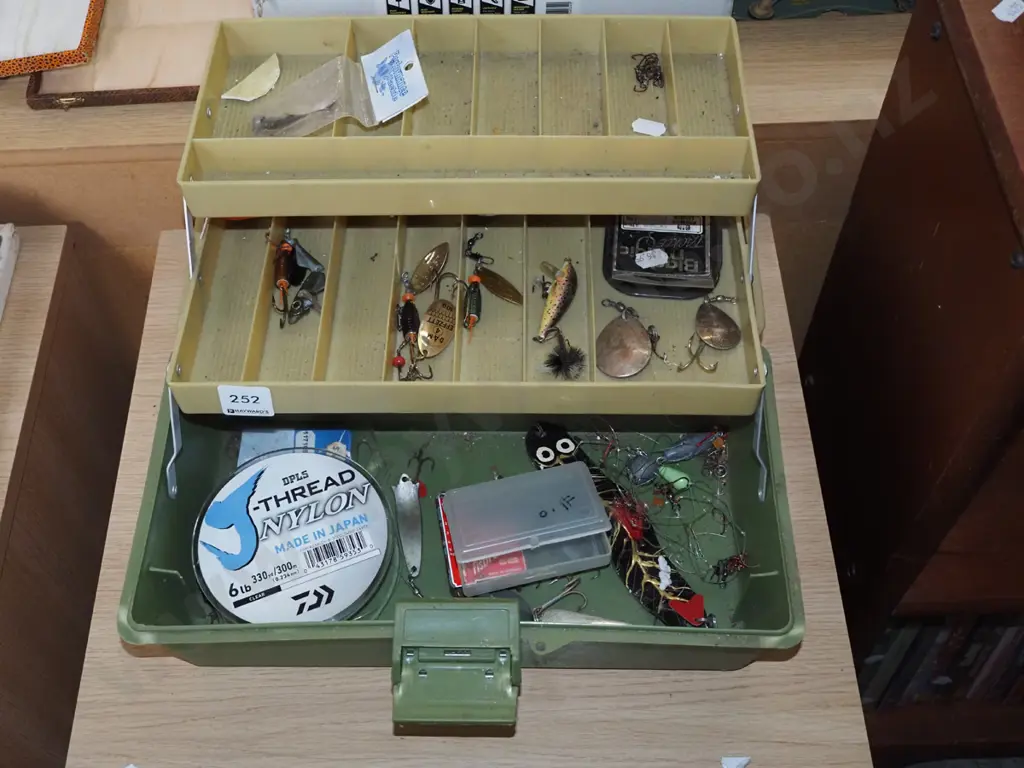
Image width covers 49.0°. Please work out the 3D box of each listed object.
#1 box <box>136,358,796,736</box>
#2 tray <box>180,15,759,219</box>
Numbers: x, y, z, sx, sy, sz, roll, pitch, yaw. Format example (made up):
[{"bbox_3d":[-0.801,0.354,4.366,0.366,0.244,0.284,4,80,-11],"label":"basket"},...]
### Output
[{"bbox_3d":[-0.024,0.080,0.590,0.325,0.083,0.200,0,58,1],"label":"box"},{"bbox_3d":[-0.021,-0.148,0.618,0.295,0.028,0.128,0,56,1],"label":"tray"}]

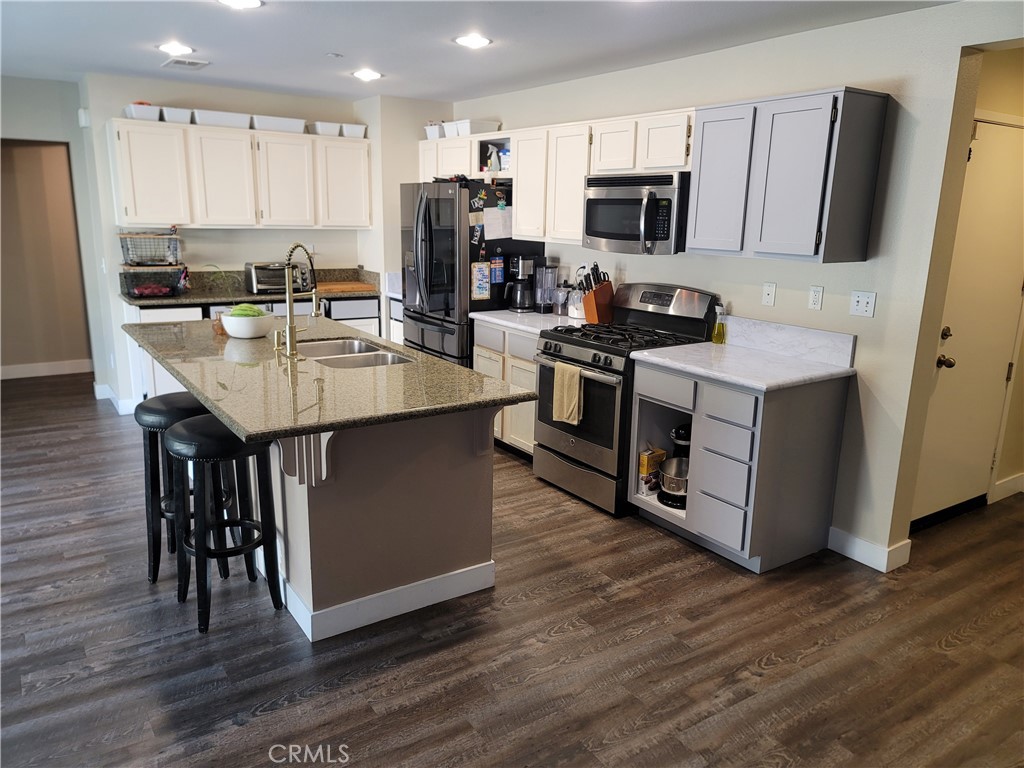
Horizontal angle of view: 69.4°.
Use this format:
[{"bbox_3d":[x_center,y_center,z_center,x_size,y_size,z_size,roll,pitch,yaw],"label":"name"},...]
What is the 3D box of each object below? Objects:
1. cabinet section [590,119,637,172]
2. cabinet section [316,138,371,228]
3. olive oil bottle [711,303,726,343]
[{"bbox_3d":[0.712,-1.381,4.336,0.346,0.307,0.402,-7,16,-34],"label":"cabinet section"},{"bbox_3d":[-1.455,-1.663,6.167,0.475,0.717,0.347,-7,16,-34],"label":"cabinet section"},{"bbox_3d":[1.129,-0.327,4.071,0.074,0.225,0.074,-7,16,-34],"label":"olive oil bottle"}]

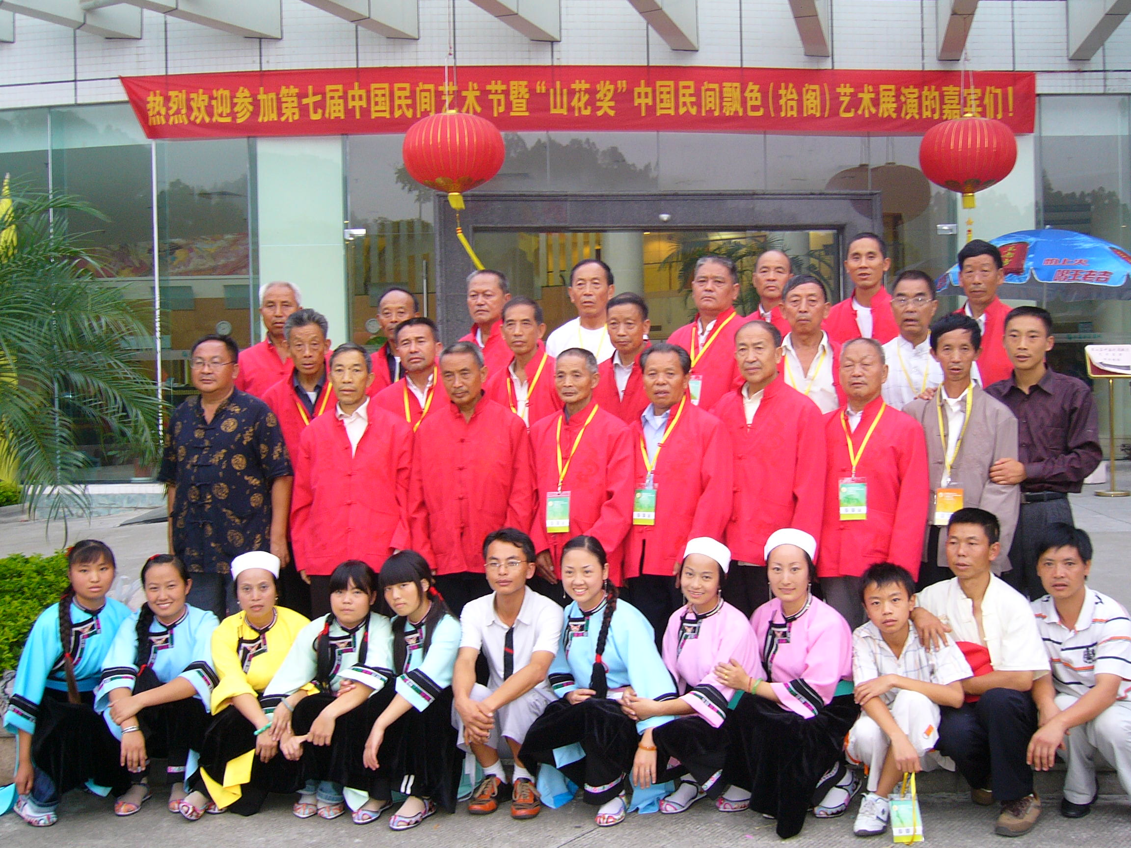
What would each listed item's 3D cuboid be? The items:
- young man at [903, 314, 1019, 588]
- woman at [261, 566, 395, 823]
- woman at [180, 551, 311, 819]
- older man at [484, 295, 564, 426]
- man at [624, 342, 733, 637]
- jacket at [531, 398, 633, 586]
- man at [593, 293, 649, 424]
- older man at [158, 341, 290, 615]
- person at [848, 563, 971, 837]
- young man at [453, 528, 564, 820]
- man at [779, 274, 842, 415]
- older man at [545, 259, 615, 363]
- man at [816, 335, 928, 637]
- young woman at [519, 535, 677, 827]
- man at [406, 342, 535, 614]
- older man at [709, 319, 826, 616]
[{"bbox_3d":[1.538,0.404,4.793,0.500,1.664,0.310,-1,0,20],"label":"young man"},{"bbox_3d":[-0.878,0.946,4.643,0.460,0.878,0.600,-1,0,2],"label":"woman"},{"bbox_3d":[-1.213,0.962,4.740,0.500,0.957,0.600,-1,1,-6],"label":"woman"},{"bbox_3d":[-0.172,0.256,5.476,0.490,1.630,0.300,-1,0,7],"label":"older man"},{"bbox_3d":[0.442,0.490,4.950,0.470,1.630,0.310,-1,1,24],"label":"man"},{"bbox_3d":[0.072,0.268,4.852,0.430,0.720,0.270,-1,0,18],"label":"jacket"},{"bbox_3d":[0.259,0.291,5.105,0.480,1.660,0.280,-1,0,10],"label":"man"},{"bbox_3d":[-1.299,0.491,4.805,0.500,1.670,0.290,-1,0,14],"label":"older man"},{"bbox_3d":[1.222,0.939,4.420,0.430,0.909,0.560,-1,1,26],"label":"person"},{"bbox_3d":[-0.211,0.903,4.660,0.450,1.033,0.590,-1,1,8],"label":"young man"},{"bbox_3d":[1.025,0.223,5.105,0.480,1.670,0.280,-1,0,14],"label":"man"},{"bbox_3d":[0.127,0.134,5.355,0.490,1.680,0.280,-1,0,4],"label":"older man"},{"bbox_3d":[1.180,0.487,4.800,0.460,1.630,0.300,-1,1,27],"label":"man"},{"bbox_3d":[0.133,0.898,4.463,0.500,0.980,0.630,-1,0,18],"label":"young woman"},{"bbox_3d":[-0.360,0.471,5.021,0.510,1.603,0.310,-1,0,10],"label":"man"},{"bbox_3d":[0.802,0.421,4.881,0.490,1.658,0.310,-1,0,30],"label":"older man"}]

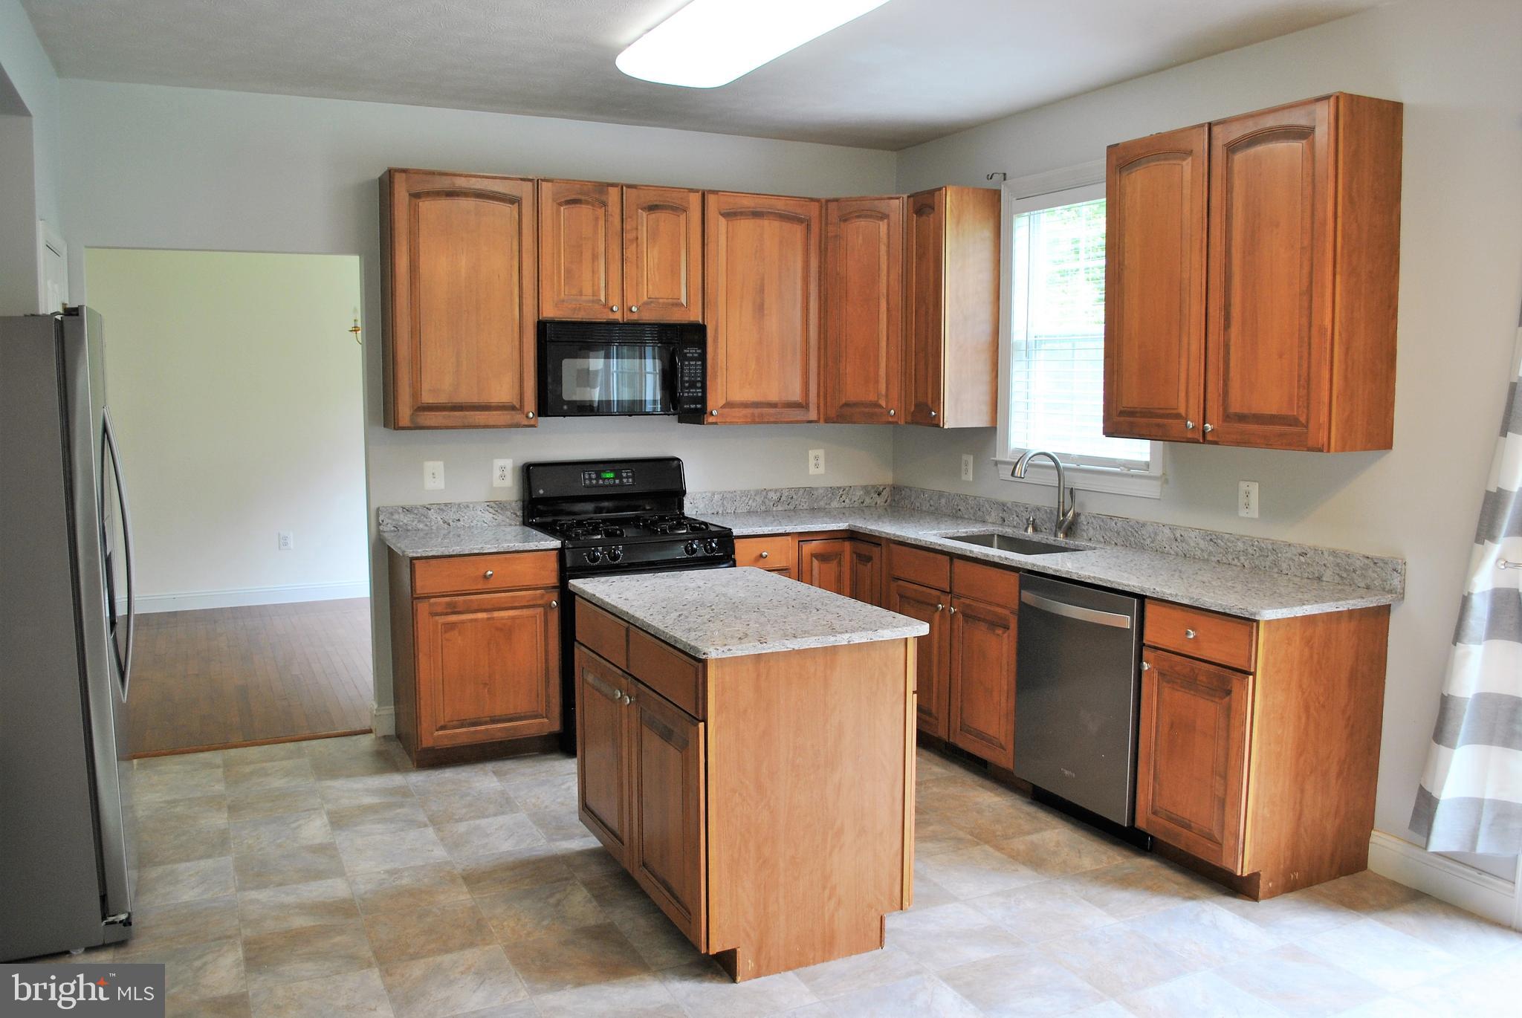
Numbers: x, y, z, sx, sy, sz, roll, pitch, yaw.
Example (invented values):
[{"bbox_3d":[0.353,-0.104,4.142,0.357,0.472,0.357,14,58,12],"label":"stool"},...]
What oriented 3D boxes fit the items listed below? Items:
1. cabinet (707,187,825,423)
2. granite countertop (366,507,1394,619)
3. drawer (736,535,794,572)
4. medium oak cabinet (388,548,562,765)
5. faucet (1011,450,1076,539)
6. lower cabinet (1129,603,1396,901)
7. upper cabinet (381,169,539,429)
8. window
[{"bbox_3d":[-0.045,-0.940,5.467,0.622,1.064,0.325,-3,7,-26],"label":"cabinet"},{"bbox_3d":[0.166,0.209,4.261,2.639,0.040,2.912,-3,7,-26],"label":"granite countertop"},{"bbox_3d":[-0.096,0.173,5.328,0.277,0.149,0.500,-3,7,-26],"label":"drawer"},{"bbox_3d":[-1.223,0.587,4.887,0.608,0.880,0.622,-3,7,-26],"label":"medium oak cabinet"},{"bbox_3d":[1.171,-0.054,4.718,0.295,0.376,0.125,-3,7,-26],"label":"faucet"},{"bbox_3d":[1.590,0.721,3.666,0.622,0.880,0.450,-3,7,-26],"label":"lower cabinet"},{"bbox_3d":[-1.280,-0.872,4.867,0.605,1.052,0.322,-3,7,-26],"label":"upper cabinet"},{"bbox_3d":[1.335,-0.748,4.765,0.100,1.332,1.020,-3,7,-26],"label":"window"}]

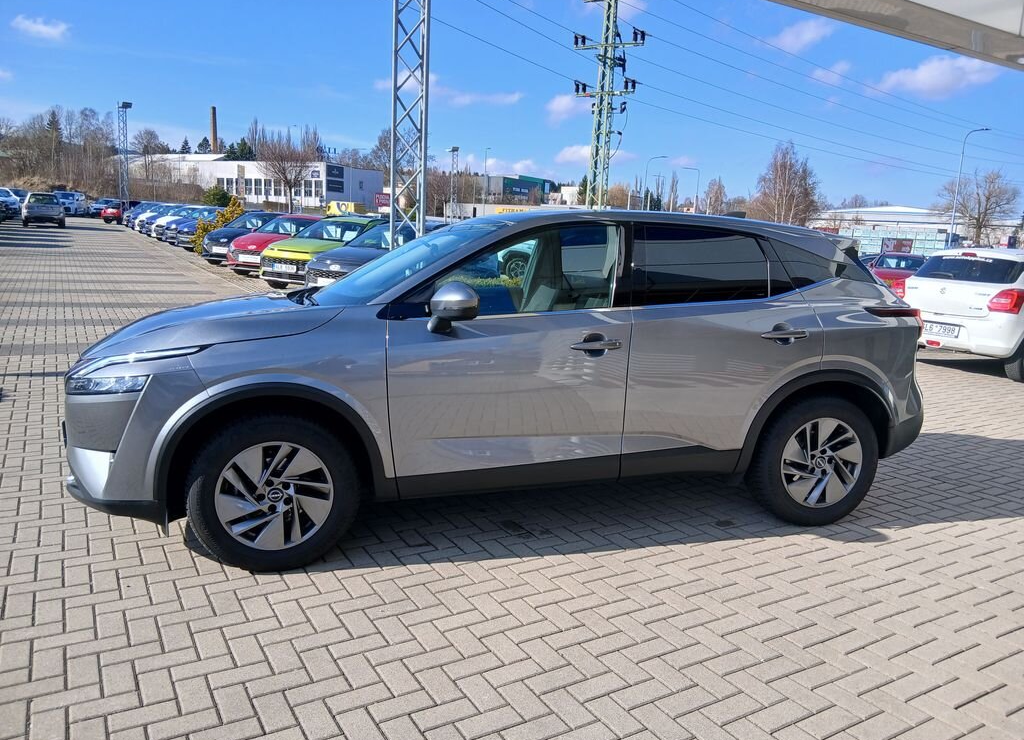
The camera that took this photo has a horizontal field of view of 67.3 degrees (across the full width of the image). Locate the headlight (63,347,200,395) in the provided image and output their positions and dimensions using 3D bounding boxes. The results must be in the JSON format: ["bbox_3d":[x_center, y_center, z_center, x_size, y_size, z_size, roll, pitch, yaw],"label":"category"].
[{"bbox_3d":[-1.542,-0.008,3.162,0.560,0.230,0.380,-1,12,-16],"label":"headlight"}]

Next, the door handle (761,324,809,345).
[{"bbox_3d":[1.322,-0.175,3.718,0.262,0.095,0.060,0,10,-18],"label":"door handle"}]

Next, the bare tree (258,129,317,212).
[{"bbox_3d":[-15.763,-13.726,54.000,4.400,6.600,4.400,2,11,0],"label":"bare tree"}]

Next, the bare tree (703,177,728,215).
[{"bbox_3d":[24.416,-18.484,93.009,3.100,9.538,3.100,3,10,0],"label":"bare tree"}]

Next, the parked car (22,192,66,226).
[{"bbox_3d":[-23.017,-7.872,37.809,1.770,1.640,4.500,-3,12,-31],"label":"parked car"}]

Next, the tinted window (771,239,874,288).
[{"bbox_3d":[1.596,-0.528,3.905,0.640,0.260,0.090,-3,-6,-23],"label":"tinted window"}]

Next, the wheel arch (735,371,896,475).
[{"bbox_3d":[1.541,0.247,3.900,0.955,0.510,0.100,0,10,-18],"label":"wheel arch"}]

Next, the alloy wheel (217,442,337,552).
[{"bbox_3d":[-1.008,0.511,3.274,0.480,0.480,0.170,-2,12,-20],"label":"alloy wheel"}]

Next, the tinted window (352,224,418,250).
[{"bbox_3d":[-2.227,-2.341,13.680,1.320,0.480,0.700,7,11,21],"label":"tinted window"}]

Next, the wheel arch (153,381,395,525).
[{"bbox_3d":[-0.961,0.312,3.193,0.950,0.550,0.130,-1,11,-15],"label":"wheel arch"}]

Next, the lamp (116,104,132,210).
[{"bbox_3d":[-21.591,-11.418,42.855,0.900,6.694,0.600,4,10,10],"label":"lamp"}]

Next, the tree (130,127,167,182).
[{"bbox_3d":[-49.490,-28.806,105.000,4.600,7.900,4.500,-3,12,-25],"label":"tree"}]

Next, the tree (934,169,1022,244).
[{"bbox_3d":[45.522,-15.487,75.223,7.700,8.210,7.500,9,13,30],"label":"tree"}]

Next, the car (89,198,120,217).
[{"bbox_3d":[-31.527,-12.675,60.297,1.800,1.570,4.350,0,10,-14],"label":"car"}]

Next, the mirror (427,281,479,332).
[{"bbox_3d":[-0.239,-0.265,3.213,0.200,0.215,0.240,-1,11,-15],"label":"mirror"}]

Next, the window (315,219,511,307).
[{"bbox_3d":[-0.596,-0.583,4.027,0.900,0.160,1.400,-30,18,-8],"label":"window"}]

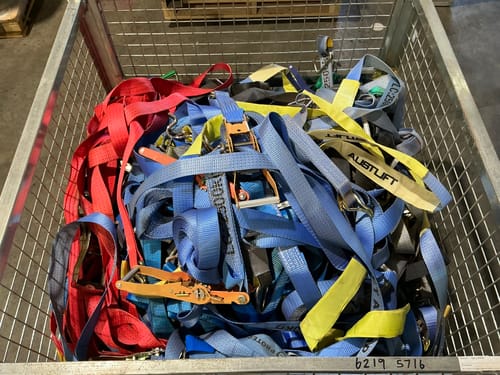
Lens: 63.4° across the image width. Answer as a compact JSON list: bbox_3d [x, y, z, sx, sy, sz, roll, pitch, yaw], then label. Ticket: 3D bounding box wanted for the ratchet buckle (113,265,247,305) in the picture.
[{"bbox_3d":[-0.162,0.235,1.000,0.325,0.050,0.085,7,51,9],"label":"ratchet buckle"}]

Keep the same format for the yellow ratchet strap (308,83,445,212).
[{"bbox_3d":[0.346,-0.125,1.205,0.175,0.110,0.460,-34,63,-19],"label":"yellow ratchet strap"}]

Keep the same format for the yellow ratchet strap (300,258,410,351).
[{"bbox_3d":[0.244,0.287,0.983,0.240,0.100,0.195,-1,57,0],"label":"yellow ratchet strap"}]

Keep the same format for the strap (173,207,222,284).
[{"bbox_3d":[-0.127,0.143,0.980,0.060,0.160,0.145,-6,56,-24],"label":"strap"}]

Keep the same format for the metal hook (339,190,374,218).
[{"bbox_3d":[0.259,0.041,0.990,0.088,0.045,0.056,36,64,22],"label":"metal hook"}]

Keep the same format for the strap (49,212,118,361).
[{"bbox_3d":[-0.400,0.246,0.995,0.165,0.090,0.350,-11,58,-6],"label":"strap"}]

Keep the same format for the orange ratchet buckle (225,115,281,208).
[{"bbox_3d":[-0.007,-0.072,1.062,0.095,0.060,0.313,-10,56,-6],"label":"orange ratchet buckle"}]

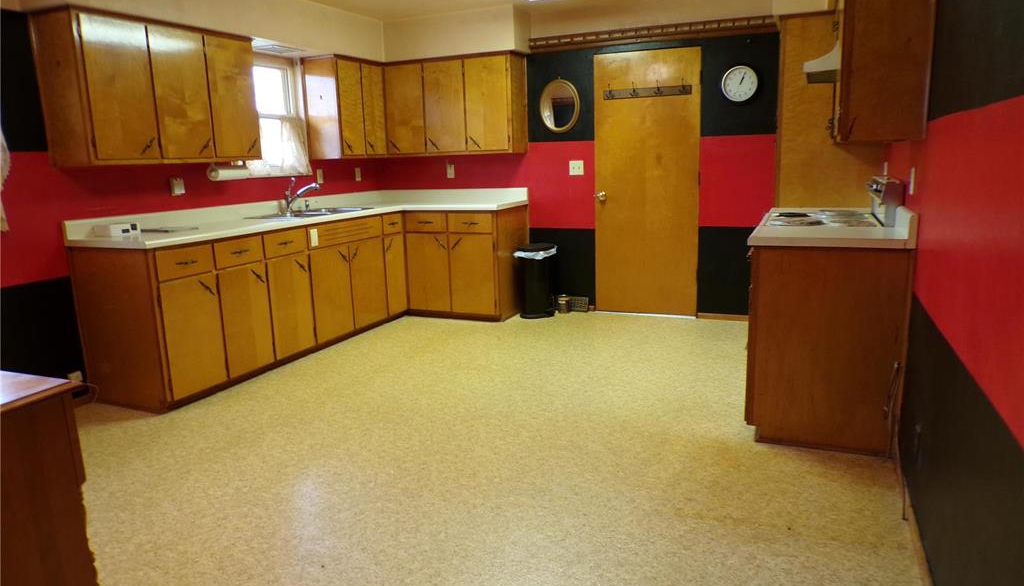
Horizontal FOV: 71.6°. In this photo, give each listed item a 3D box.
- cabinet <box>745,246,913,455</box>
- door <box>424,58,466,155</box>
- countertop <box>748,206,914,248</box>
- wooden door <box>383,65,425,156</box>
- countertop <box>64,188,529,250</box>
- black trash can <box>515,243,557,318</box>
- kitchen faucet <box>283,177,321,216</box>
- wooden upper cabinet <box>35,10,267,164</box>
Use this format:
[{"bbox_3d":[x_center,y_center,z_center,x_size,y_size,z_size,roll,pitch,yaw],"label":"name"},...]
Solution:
[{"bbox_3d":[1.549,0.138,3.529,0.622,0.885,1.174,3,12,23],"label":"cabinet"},{"bbox_3d":[-0.537,-1.501,5.746,0.354,0.713,0.022,3,12,23],"label":"door"},{"bbox_3d":[1.591,-0.394,3.567,0.625,0.141,1.513,3,12,23],"label":"countertop"},{"bbox_3d":[-0.880,-1.517,5.889,0.354,0.718,0.022,3,12,23],"label":"wooden door"},{"bbox_3d":[-1.139,-0.564,4.907,1.461,0.134,3.043,3,12,23],"label":"countertop"},{"bbox_3d":[0.202,-0.099,5.782,0.308,0.577,0.308,3,12,23],"label":"black trash can"},{"bbox_3d":[-1.564,-0.703,5.201,0.269,0.249,0.089,-1,11,4],"label":"kitchen faucet"},{"bbox_3d":[-2.053,-1.151,4.164,0.319,0.764,1.227,3,12,23],"label":"wooden upper cabinet"}]

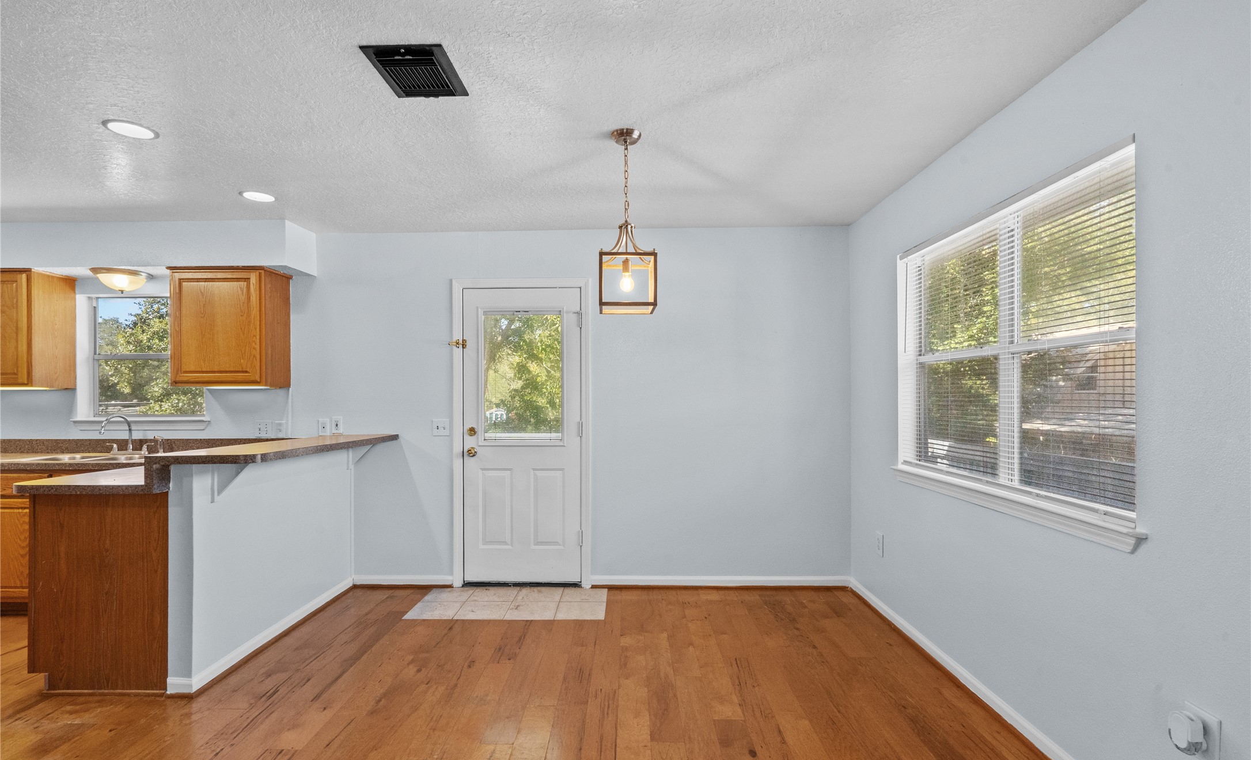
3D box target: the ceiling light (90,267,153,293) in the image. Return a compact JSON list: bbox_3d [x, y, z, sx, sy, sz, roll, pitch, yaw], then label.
[{"bbox_3d":[-3.358,-0.646,3.703,0.300,0.140,0.300,0,-1,1],"label":"ceiling light"}]

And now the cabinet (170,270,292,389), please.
[{"bbox_3d":[-2.618,-0.330,3.706,0.610,0.762,0.295,0,-1,1],"label":"cabinet"}]

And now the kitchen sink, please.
[{"bbox_3d":[-3.320,0.583,3.514,0.810,0.185,0.530,0,-1,1],"label":"kitchen sink"}]

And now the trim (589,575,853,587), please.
[{"bbox_3d":[0.654,1.359,3.756,1.774,0.068,0.016,0,-1,1],"label":"trim"}]

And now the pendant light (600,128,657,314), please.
[{"bbox_3d":[0.007,-0.680,2.404,0.238,0.761,0.238,0,-1,-1],"label":"pendant light"}]

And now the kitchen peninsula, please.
[{"bbox_3d":[-2.154,0.890,3.147,1.150,1.059,1.350,0,-1,1],"label":"kitchen peninsula"}]

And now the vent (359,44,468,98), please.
[{"bbox_3d":[-0.711,-1.058,1.907,0.267,0.018,0.308,0,-1,1],"label":"vent"}]

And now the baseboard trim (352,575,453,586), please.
[{"bbox_3d":[-1.528,1.374,3.794,0.701,0.070,0.016,0,-1,1],"label":"baseboard trim"}]

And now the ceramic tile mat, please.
[{"bbox_3d":[-0.716,1.413,3.527,1.195,0.012,0.500,0,-1,1],"label":"ceramic tile mat"}]

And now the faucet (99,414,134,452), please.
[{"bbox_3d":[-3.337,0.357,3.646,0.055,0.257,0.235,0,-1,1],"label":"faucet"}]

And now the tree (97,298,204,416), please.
[{"bbox_3d":[-7.927,-0.252,10.048,3.600,4.200,3.400,0,-1,1],"label":"tree"}]

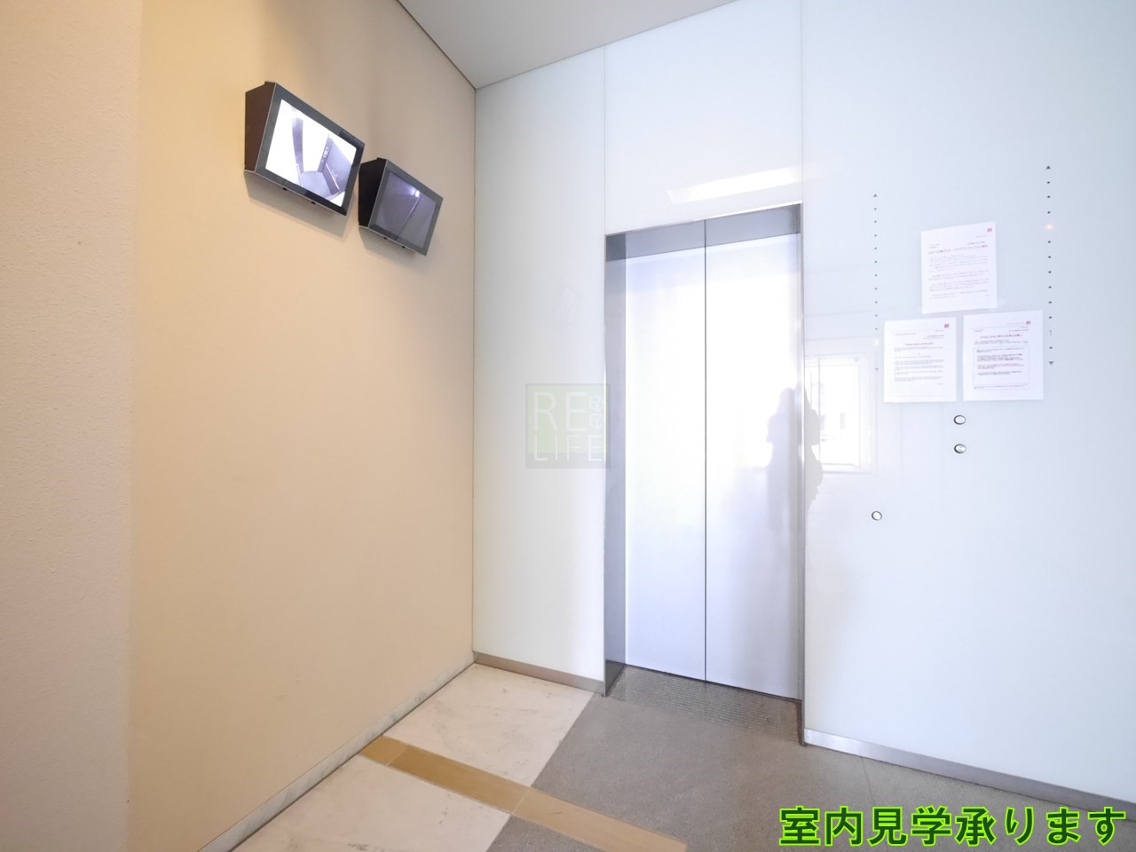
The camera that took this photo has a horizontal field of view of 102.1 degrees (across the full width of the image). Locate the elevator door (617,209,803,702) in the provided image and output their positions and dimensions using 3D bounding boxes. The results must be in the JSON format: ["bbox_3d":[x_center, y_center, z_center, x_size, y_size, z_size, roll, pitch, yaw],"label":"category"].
[{"bbox_3d":[0.681,0.177,2.237,0.820,2.110,0.050,0,-1,24],"label":"elevator door"}]

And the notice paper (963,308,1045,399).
[{"bbox_3d":[1.470,-0.234,1.552,0.210,0.297,0.006,0,-1,24],"label":"notice paper"}]

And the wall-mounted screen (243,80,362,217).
[{"bbox_3d":[-0.849,-0.868,1.478,0.134,0.254,0.312,17,7,24],"label":"wall-mounted screen"}]

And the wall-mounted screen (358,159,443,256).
[{"bbox_3d":[-0.683,-0.870,1.855,0.132,0.253,0.312,17,7,24],"label":"wall-mounted screen"}]

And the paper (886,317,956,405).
[{"bbox_3d":[1.260,-0.233,1.644,0.210,0.297,0.006,0,-1,24],"label":"paper"}]

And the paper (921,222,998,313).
[{"bbox_3d":[1.363,-0.549,1.604,0.210,0.297,0.006,0,-1,24],"label":"paper"}]

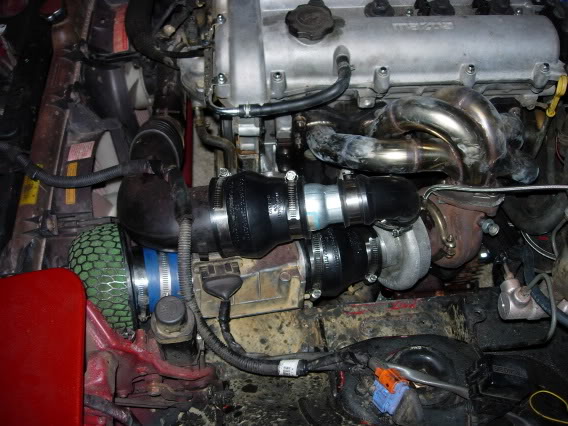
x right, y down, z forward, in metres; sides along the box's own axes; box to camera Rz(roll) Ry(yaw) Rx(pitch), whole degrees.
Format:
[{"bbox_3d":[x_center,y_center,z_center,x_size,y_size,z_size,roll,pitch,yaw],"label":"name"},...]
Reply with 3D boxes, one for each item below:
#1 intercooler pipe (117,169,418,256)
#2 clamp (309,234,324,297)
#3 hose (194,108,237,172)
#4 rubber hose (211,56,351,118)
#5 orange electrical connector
[{"bbox_3d":[-0.017,0.001,0.760,0.360,0.110,0.110,-5,52,-4],"label":"intercooler pipe"},{"bbox_3d":[0.045,0.068,0.835,0.016,0.092,0.090,-5,52,-4],"label":"clamp"},{"bbox_3d":[-0.104,-0.107,0.950,0.065,0.120,0.075,-5,52,-4],"label":"hose"},{"bbox_3d":[-0.004,-0.173,0.868,0.195,0.065,0.070,-5,52,-4],"label":"rubber hose"},{"bbox_3d":[0.116,0.182,0.675,0.034,0.019,0.023,28,57,20],"label":"orange electrical connector"}]

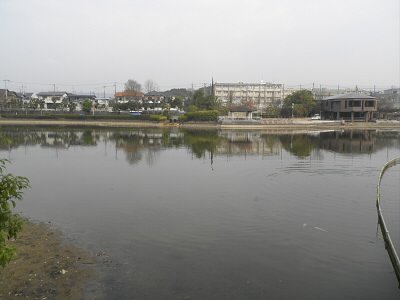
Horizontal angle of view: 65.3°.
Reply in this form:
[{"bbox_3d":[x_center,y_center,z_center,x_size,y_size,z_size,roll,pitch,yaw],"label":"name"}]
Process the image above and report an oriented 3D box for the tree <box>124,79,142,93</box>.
[{"bbox_3d":[-24.592,-20.997,115.381,6.300,10.470,6.200,0,6,0],"label":"tree"}]

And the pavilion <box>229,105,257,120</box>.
[{"bbox_3d":[10.948,-9.529,79.433,6.500,3.920,5.800,0,6,0],"label":"pavilion"}]

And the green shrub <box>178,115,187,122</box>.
[{"bbox_3d":[-4.799,-8.679,85.566,2.300,1.980,2.000,0,6,0],"label":"green shrub"}]

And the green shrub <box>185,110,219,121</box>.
[{"bbox_3d":[0.409,-9.287,84.994,9.200,2.740,3.000,0,6,0],"label":"green shrub"}]

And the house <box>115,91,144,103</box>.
[{"bbox_3d":[-30.373,-21.744,134.416,12.000,7.540,9.000,-1,6,-6],"label":"house"}]

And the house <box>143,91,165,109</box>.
[{"bbox_3d":[-19.298,-20.843,129.485,9.500,7.070,8.000,-1,6,-6],"label":"house"}]

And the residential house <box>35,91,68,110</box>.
[{"bbox_3d":[-70.594,-23.398,148.318,12.000,8.580,8.000,0,6,-3],"label":"residential house"}]

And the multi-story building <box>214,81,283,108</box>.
[{"bbox_3d":[28.549,-32.723,187.525,43.000,14.860,10.500,-1,7,-11],"label":"multi-story building"}]

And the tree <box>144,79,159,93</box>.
[{"bbox_3d":[-17.477,-20.424,112.426,5.000,10.130,5.000,0,6,0],"label":"tree"}]

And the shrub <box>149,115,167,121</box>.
[{"bbox_3d":[-11.788,-8.958,86.541,5.000,1.650,2.000,0,6,0],"label":"shrub"}]

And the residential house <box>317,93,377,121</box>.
[{"bbox_3d":[40.569,-12.066,88.205,14.000,7.730,11.500,1,6,8],"label":"residential house"}]

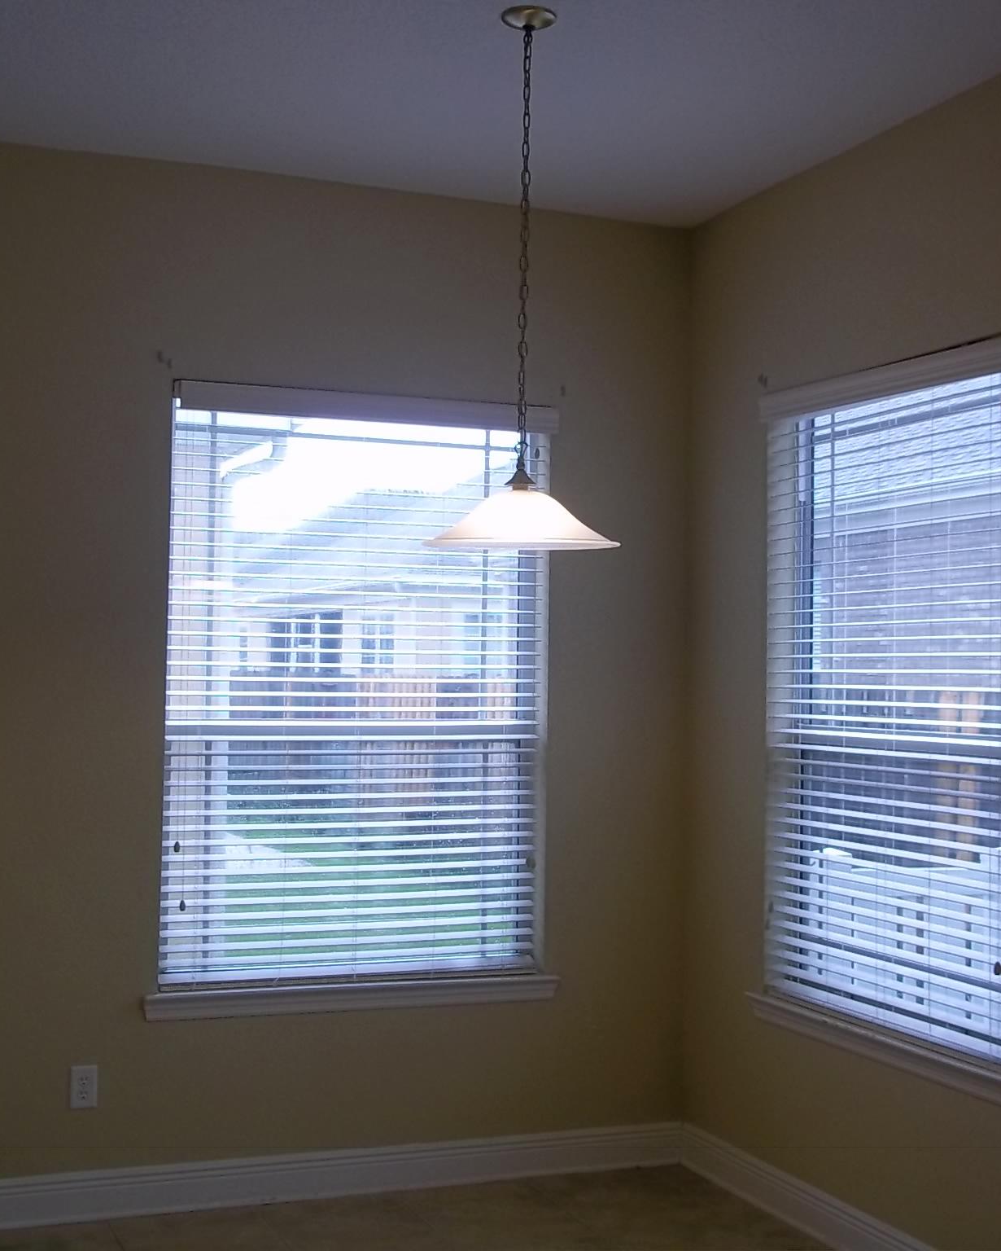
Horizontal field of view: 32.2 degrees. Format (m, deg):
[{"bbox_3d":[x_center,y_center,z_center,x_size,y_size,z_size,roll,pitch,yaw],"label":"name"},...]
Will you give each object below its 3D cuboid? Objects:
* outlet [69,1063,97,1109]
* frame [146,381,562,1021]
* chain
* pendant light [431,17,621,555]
[{"bbox_3d":[-1.169,1.298,4.873,0.071,0.116,0.010,2,-2,-22],"label":"outlet"},{"bbox_3d":[-0.415,0.225,5.243,1.264,1.842,0.120,2,-2,-22],"label":"frame"},{"bbox_3d":[0.058,-0.846,3.898,0.030,1.014,0.028,2,-2,-22],"label":"chain"},{"bbox_3d":[0.057,-0.776,3.895,0.432,1.198,0.432,1,-2,0],"label":"pendant light"}]

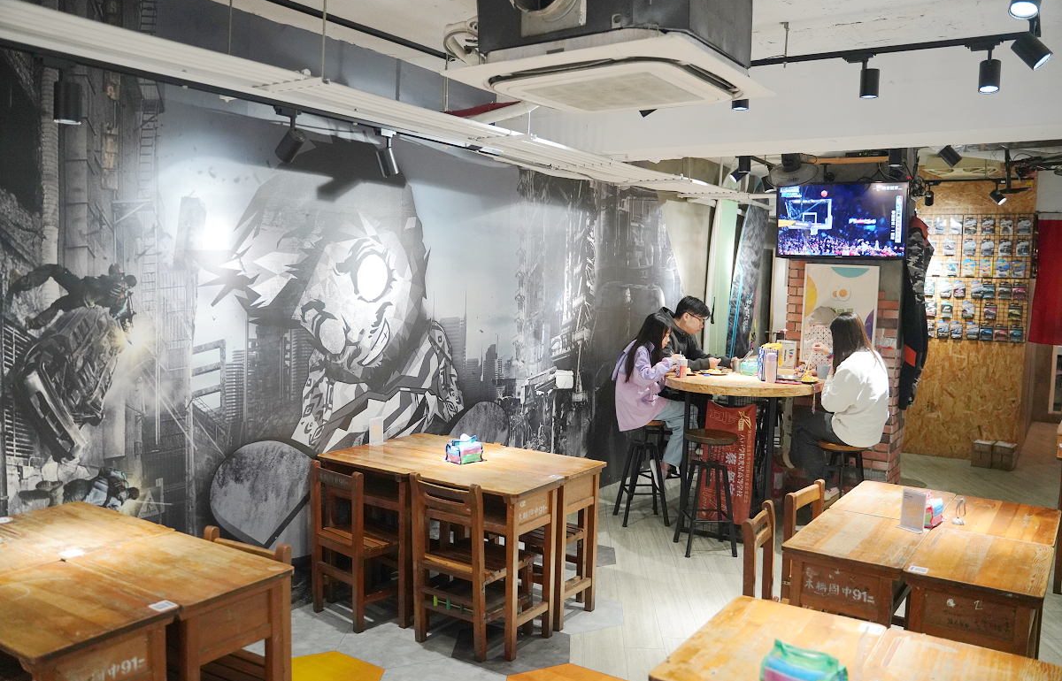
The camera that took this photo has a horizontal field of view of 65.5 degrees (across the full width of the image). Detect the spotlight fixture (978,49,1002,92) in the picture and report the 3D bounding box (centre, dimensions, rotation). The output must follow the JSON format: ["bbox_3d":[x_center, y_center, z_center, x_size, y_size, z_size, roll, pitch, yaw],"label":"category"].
[{"bbox_3d":[1.832,-1.076,3.298,0.078,0.158,0.078,4,5,33],"label":"spotlight fixture"}]

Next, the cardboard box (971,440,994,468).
[{"bbox_3d":[4.217,1.058,7.689,0.163,0.213,0.235,5,6,36],"label":"cardboard box"}]

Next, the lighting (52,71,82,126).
[{"bbox_3d":[-1.478,-0.769,2.632,0.077,0.152,0.077,4,5,33],"label":"lighting"}]

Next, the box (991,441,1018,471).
[{"bbox_3d":[4.430,1.078,7.711,0.170,0.220,0.280,5,5,38],"label":"box"}]

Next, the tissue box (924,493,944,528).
[{"bbox_3d":[1.536,0.660,3.263,0.107,0.105,0.140,-3,6,-45],"label":"tissue box"}]

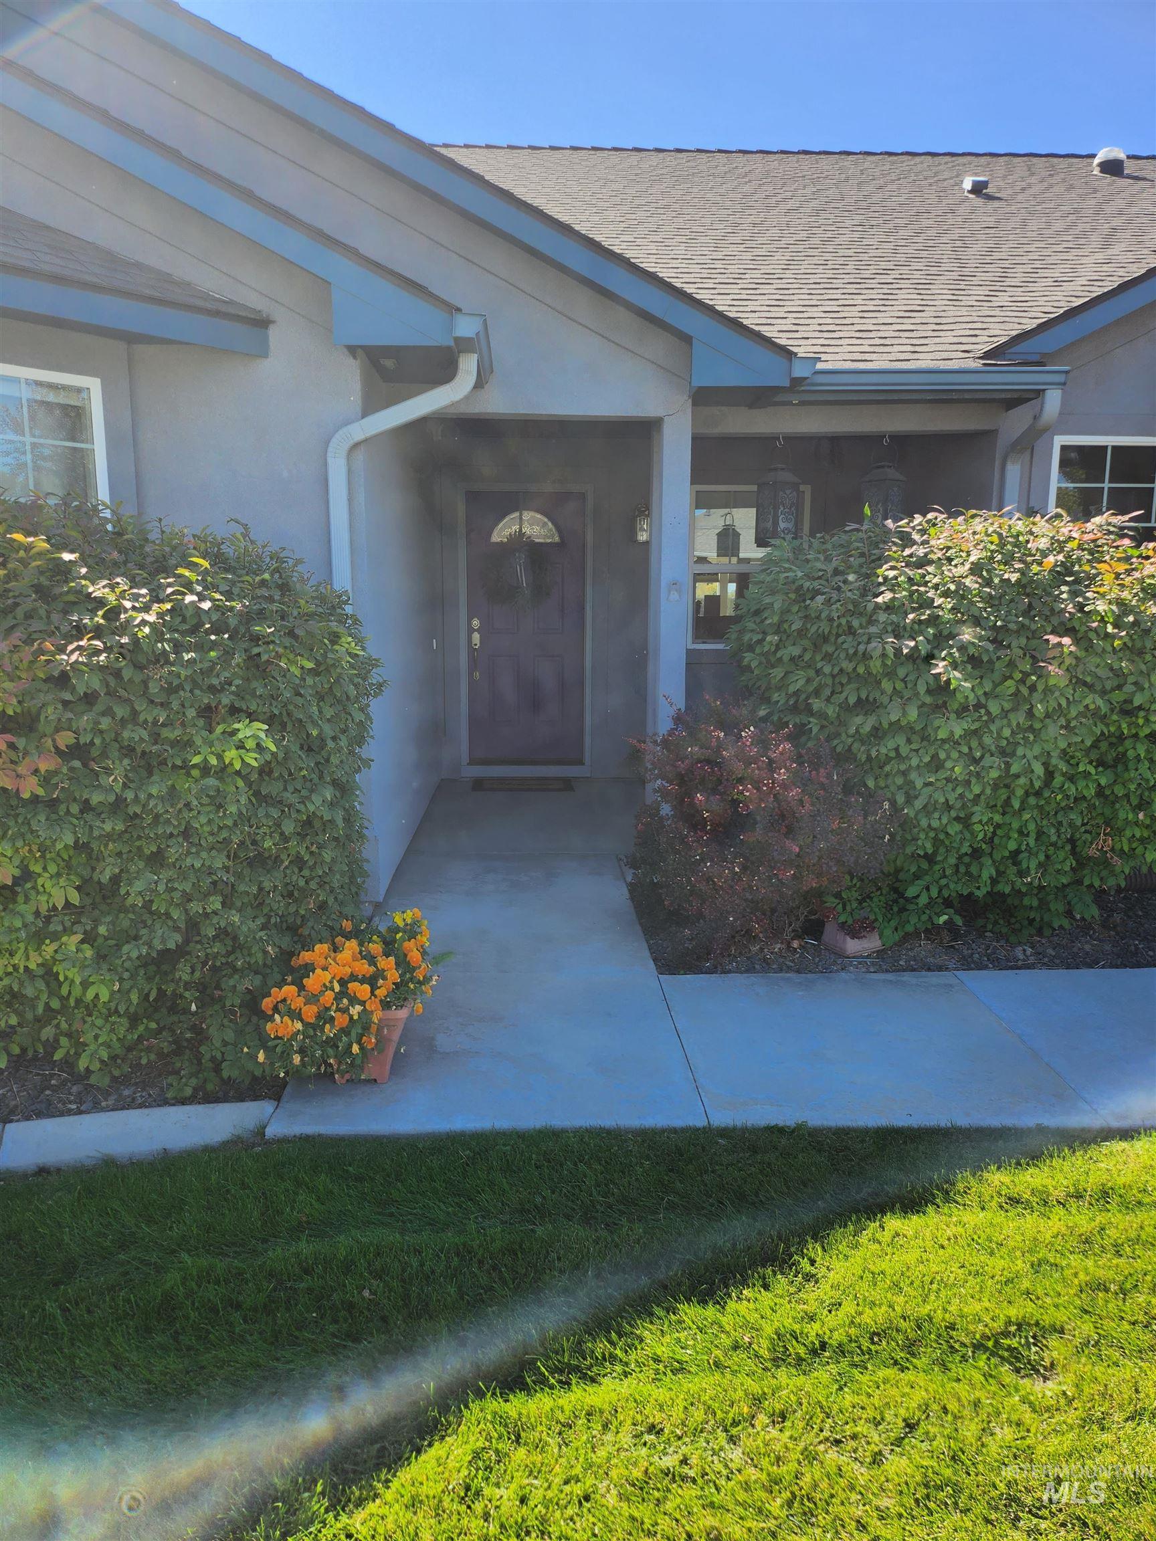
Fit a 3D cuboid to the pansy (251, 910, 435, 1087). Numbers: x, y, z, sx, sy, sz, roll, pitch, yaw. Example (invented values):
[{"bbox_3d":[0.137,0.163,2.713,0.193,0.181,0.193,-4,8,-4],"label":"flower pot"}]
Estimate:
[{"bbox_3d":[-0.683,0.690,3.344,0.541,0.520,0.439,0,10,-2],"label":"pansy"}]

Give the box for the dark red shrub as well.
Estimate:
[{"bbox_3d":[0.784,0.167,4.774,1.091,1.071,0.918,0,10,-2],"label":"dark red shrub"}]

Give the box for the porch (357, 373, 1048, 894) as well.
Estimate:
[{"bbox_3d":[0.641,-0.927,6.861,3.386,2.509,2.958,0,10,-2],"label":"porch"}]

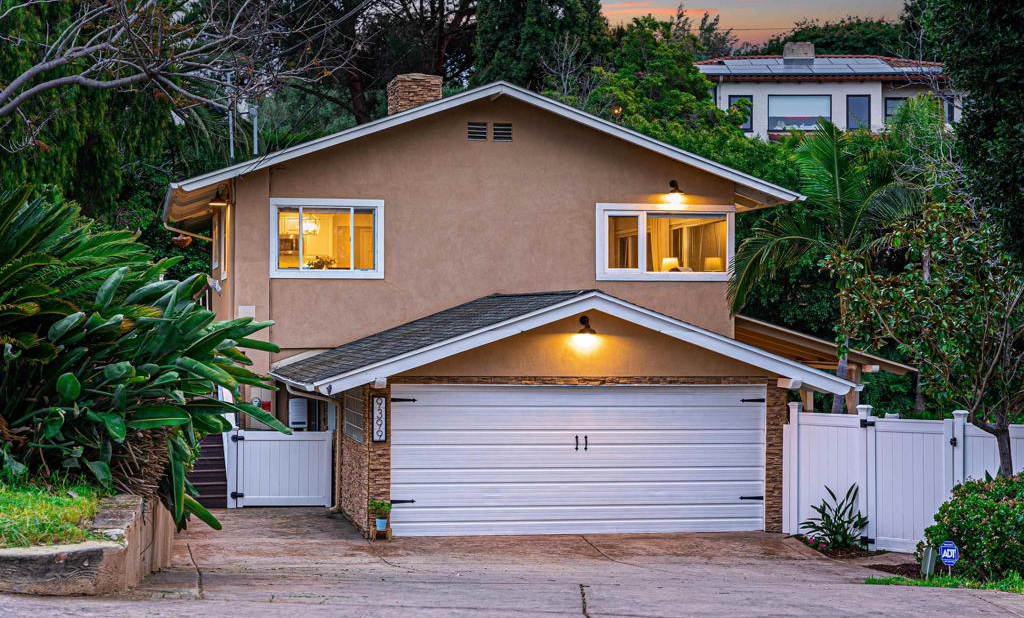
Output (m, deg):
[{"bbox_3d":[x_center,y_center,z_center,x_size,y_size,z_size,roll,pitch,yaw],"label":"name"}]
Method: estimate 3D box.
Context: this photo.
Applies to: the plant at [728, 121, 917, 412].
[{"bbox_3d":[5.041,0.034,26.800,3.000,6.221,2.900,1,-1,-12],"label":"plant"}]

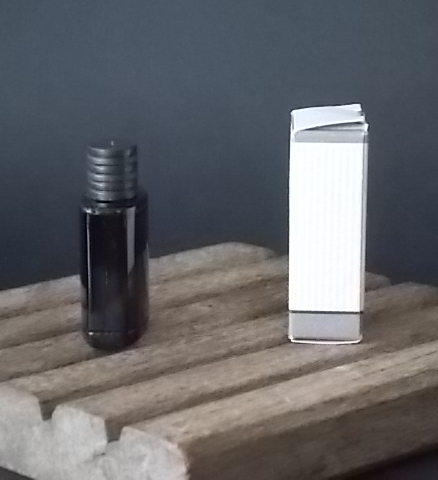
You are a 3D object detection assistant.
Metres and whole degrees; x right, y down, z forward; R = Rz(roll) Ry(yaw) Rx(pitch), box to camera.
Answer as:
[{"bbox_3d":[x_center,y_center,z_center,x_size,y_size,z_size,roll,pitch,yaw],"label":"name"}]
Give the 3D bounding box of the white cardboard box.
[{"bbox_3d":[0.033,-0.004,0.620,0.021,0.066,0.022,1,13,5],"label":"white cardboard box"}]

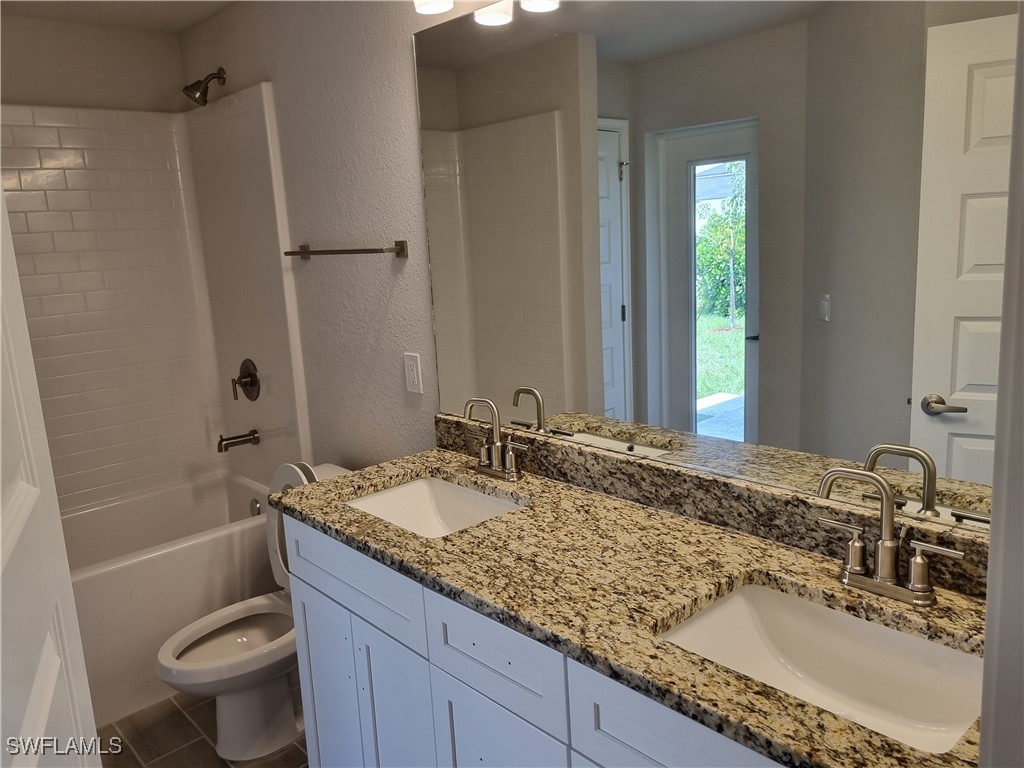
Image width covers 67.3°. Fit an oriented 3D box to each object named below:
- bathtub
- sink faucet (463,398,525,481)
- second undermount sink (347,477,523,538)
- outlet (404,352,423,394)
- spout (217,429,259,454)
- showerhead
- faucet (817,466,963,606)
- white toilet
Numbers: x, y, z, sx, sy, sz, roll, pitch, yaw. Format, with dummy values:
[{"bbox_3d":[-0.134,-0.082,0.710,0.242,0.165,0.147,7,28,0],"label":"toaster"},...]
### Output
[{"bbox_3d":[-1.567,0.825,2.847,1.507,0.535,0.753,-13,15,-41],"label":"bathtub"},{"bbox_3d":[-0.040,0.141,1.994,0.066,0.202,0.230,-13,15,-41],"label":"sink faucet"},{"bbox_3d":[-0.183,0.372,1.873,0.300,0.160,0.420,-13,15,-41],"label":"second undermount sink"},{"bbox_3d":[-0.308,-0.036,2.374,0.008,0.121,0.076,-13,15,-41],"label":"outlet"},{"bbox_3d":[-1.144,0.239,3.217,0.163,0.072,0.065,-13,15,-41],"label":"spout"},{"bbox_3d":[-1.183,-1.142,2.953,0.156,0.151,0.096,-13,15,-41],"label":"showerhead"},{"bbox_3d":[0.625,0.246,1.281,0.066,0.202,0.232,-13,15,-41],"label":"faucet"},{"bbox_3d":[-0.726,0.701,2.440,0.760,0.850,0.450,-13,15,-41],"label":"white toilet"}]

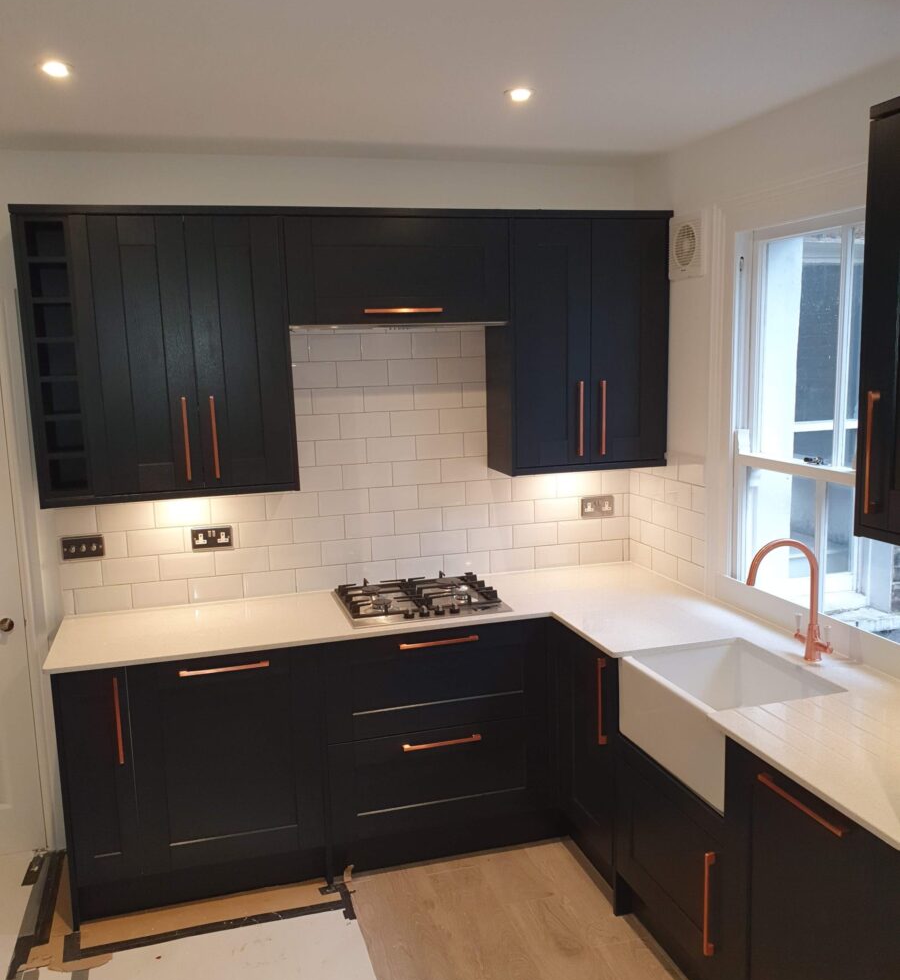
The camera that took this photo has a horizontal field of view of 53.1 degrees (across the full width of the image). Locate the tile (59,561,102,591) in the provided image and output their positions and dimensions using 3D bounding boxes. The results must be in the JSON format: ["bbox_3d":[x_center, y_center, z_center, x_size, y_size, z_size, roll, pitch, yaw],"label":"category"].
[{"bbox_3d":[-1.355,0.311,3.318,0.136,0.099,0.008,-4,9,-16],"label":"tile"}]

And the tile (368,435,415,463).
[{"bbox_3d":[-0.233,-0.162,3.568,0.199,0.097,0.010,-4,8,-16],"label":"tile"}]

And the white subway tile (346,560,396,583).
[{"bbox_3d":[-0.314,0.338,3.624,0.200,0.100,0.010,-4,8,-16],"label":"white subway tile"}]

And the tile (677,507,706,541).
[{"bbox_3d":[0.920,0.126,3.409,0.010,0.100,0.200,-4,8,-16],"label":"tile"}]

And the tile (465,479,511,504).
[{"bbox_3d":[0.161,0.008,3.723,0.200,0.100,0.010,-4,8,-16],"label":"tile"}]

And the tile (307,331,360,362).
[{"bbox_3d":[-0.439,-0.544,3.473,0.200,0.100,0.010,-4,8,-16],"label":"tile"}]

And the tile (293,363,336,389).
[{"bbox_3d":[-0.529,-0.435,3.434,0.198,0.098,0.010,-4,8,-16],"label":"tile"}]

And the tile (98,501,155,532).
[{"bbox_3d":[-1.194,0.104,3.333,0.200,0.100,0.010,-4,8,-16],"label":"tile"}]

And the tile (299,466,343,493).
[{"bbox_3d":[-0.520,-0.043,3.515,0.200,0.100,0.010,-4,8,-16],"label":"tile"}]

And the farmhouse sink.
[{"bbox_3d":[0.823,0.655,2.588,0.450,0.228,0.572,-4,9,-17],"label":"farmhouse sink"}]

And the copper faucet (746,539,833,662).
[{"bbox_3d":[0.954,0.319,2.572,0.251,0.364,0.166,-4,8,-16],"label":"copper faucet"}]

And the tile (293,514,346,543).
[{"bbox_3d":[-0.516,0.153,3.543,0.200,0.099,0.008,-4,9,-16],"label":"tile"}]

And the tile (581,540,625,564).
[{"bbox_3d":[0.650,0.267,3.872,0.198,0.098,0.010,-4,8,-16],"label":"tile"}]

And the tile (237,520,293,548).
[{"bbox_3d":[-0.707,0.168,3.486,0.200,0.100,0.010,-4,8,-16],"label":"tile"}]

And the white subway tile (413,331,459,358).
[{"bbox_3d":[-0.051,-0.571,3.581,0.200,0.098,0.009,-4,8,-16],"label":"white subway tile"}]

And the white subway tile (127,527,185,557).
[{"bbox_3d":[-1.087,0.194,3.350,0.198,0.098,0.010,-4,8,-16],"label":"white subway tile"}]

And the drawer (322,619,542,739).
[{"bbox_3d":[-0.090,0.638,3.303,0.795,0.353,0.450,-4,8,-16],"label":"drawer"}]

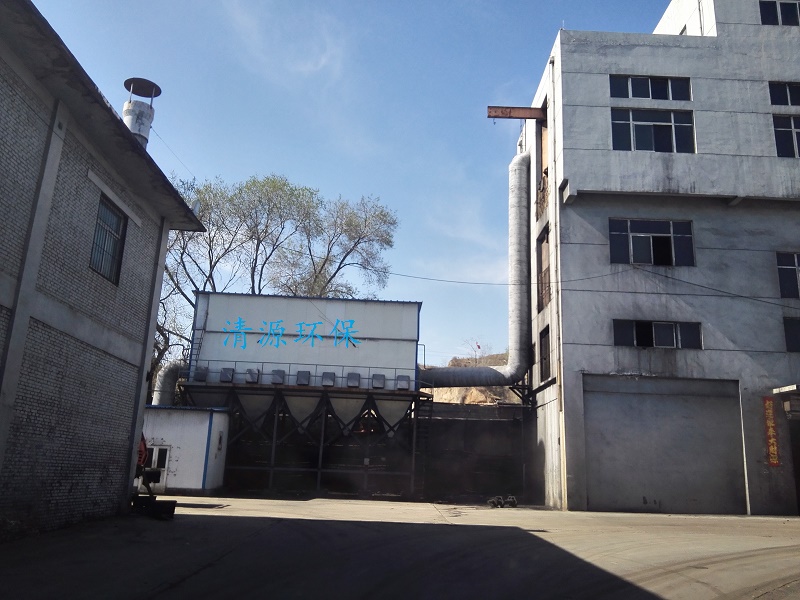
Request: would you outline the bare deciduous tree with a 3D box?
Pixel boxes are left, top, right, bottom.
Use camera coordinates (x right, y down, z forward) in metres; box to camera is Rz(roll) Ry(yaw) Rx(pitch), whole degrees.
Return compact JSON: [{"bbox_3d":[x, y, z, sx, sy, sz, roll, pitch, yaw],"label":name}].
[{"bbox_3d":[-8.211,1.393,42.144,15.785,20.234,11.000,2,-15,1],"label":"bare deciduous tree"}]

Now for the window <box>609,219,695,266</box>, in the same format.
[{"bbox_3d":[10.813,-2.443,28.875,3.585,2.073,0.180,2,-15,1],"label":"window"}]

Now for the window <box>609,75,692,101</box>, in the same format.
[{"bbox_3d":[11.069,-9.331,29.656,3.586,1.190,0.180,2,-15,1],"label":"window"}]

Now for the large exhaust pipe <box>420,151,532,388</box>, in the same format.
[{"bbox_3d":[4.078,-1.886,35.602,5.850,13.100,1.500,2,-15,1],"label":"large exhaust pipe"}]

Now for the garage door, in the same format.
[{"bbox_3d":[10.503,5.716,26.693,6.283,5.277,0.200,2,-15,1],"label":"garage door"}]

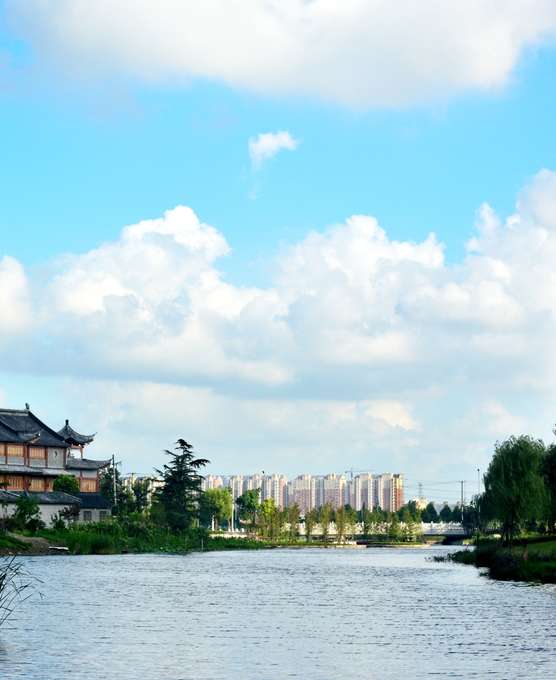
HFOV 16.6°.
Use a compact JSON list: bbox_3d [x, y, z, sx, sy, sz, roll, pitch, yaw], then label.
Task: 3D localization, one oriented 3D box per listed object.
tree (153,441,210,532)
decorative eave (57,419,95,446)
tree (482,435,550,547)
[{"bbox_3d":[-9.887,14.958,195.000,5.500,9.600,5.400,0,-6,0],"label":"tree"},{"bbox_3d":[-23.609,10.449,215.000,4.400,3.100,4.400,-4,-7,32],"label":"decorative eave"},{"bbox_3d":[16.917,10.675,135.000,4.800,7.950,4.800,0,-6,0],"label":"tree"}]

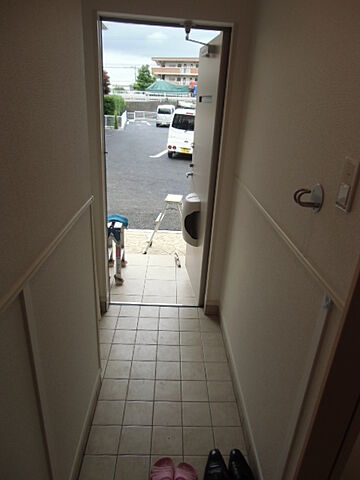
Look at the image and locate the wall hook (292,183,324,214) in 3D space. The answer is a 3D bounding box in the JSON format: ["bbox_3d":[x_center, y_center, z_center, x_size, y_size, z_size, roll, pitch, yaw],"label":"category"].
[{"bbox_3d":[0.362,-0.120,0.958,0.064,0.086,0.082,2,23,-2],"label":"wall hook"}]

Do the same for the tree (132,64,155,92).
[{"bbox_3d":[-5.005,-22.079,46.860,3.400,4.700,3.400,2,23,-2],"label":"tree"}]

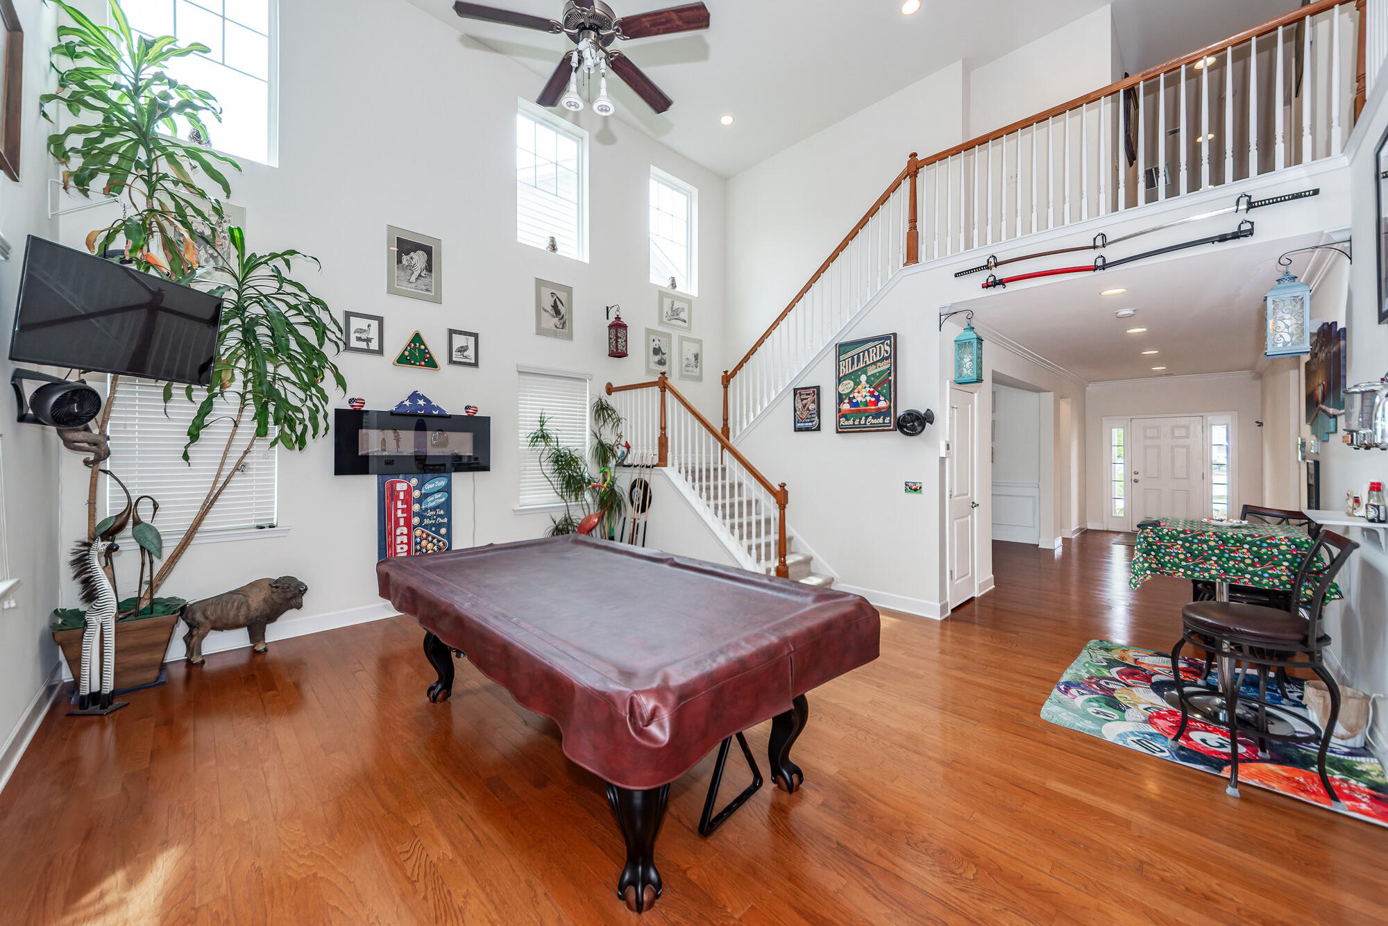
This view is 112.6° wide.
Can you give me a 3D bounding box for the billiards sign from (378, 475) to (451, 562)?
[{"bbox_3d":[-2.540,0.549,4.253,0.612,0.900,0.025,-1,1,-44],"label":"billiards sign"}]

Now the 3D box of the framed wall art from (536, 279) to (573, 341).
[{"bbox_3d":[-1.552,-1.711,5.184,0.457,0.628,0.025,-1,1,-44],"label":"framed wall art"}]

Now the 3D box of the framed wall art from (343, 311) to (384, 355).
[{"bbox_3d":[-2.825,-1.111,3.971,0.290,0.345,0.025,-1,1,-44],"label":"framed wall art"}]

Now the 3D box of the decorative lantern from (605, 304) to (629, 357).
[{"bbox_3d":[-0.951,-1.583,5.562,0.170,0.660,0.310,-1,1,-44],"label":"decorative lantern"}]

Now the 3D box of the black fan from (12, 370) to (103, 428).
[{"bbox_3d":[-3.286,-0.331,2.391,0.225,0.270,0.225,0,1,-4],"label":"black fan"}]

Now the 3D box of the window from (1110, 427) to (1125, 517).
[{"bbox_3d":[7.855,0.174,8.575,0.050,1.664,0.206,-1,1,-44],"label":"window"}]

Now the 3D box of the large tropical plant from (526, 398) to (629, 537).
[{"bbox_3d":[-1.214,0.323,4.898,0.950,2.075,0.750,-1,1,-44],"label":"large tropical plant"}]

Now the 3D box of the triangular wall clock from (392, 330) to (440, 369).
[{"bbox_3d":[-2.529,-1.046,4.241,0.377,0.337,0.045,-1,1,-44],"label":"triangular wall clock"}]

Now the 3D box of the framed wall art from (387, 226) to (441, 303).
[{"bbox_3d":[-2.545,-1.806,4.235,0.445,0.610,0.025,-1,1,-44],"label":"framed wall art"}]

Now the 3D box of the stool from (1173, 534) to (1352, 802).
[{"bbox_3d":[2.443,0.828,2.022,0.500,1.081,0.510,-1,1,-44],"label":"stool"}]

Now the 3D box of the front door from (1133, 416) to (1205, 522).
[{"bbox_3d":[8.290,0.225,8.120,0.050,2.046,0.910,-1,1,-44],"label":"front door"}]

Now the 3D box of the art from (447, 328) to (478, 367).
[{"bbox_3d":[-2.247,-1.116,4.524,0.289,0.348,0.025,-1,1,-44],"label":"art"}]

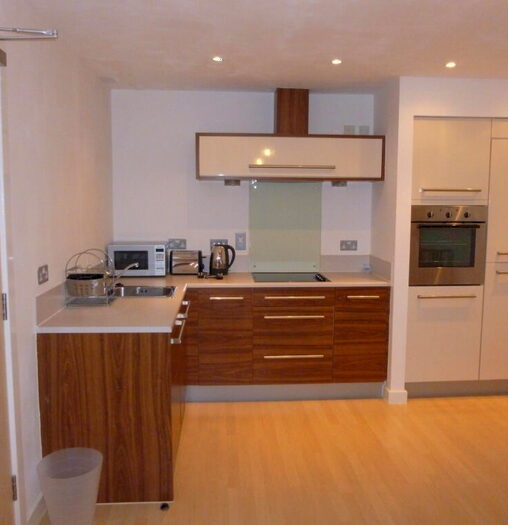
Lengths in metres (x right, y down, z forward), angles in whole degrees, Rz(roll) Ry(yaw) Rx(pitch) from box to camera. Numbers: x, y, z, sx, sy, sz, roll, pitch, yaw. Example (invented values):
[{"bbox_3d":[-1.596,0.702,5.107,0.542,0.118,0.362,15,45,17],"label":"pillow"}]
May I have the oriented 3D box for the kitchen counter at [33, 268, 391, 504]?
[{"bbox_3d":[-0.007,0.637,3.365,2.120,0.890,1.880,0,6,-4],"label":"kitchen counter"}]

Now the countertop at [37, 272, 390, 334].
[{"bbox_3d":[-0.006,0.211,3.319,2.120,0.032,1.880,0,6,-4],"label":"countertop"}]

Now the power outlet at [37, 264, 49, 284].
[{"bbox_3d":[-0.992,0.057,2.400,0.012,0.086,0.140,0,6,-4],"label":"power outlet"}]

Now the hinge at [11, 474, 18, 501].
[{"bbox_3d":[-0.963,0.898,2.024,0.018,0.107,0.030,0,6,-4],"label":"hinge"}]

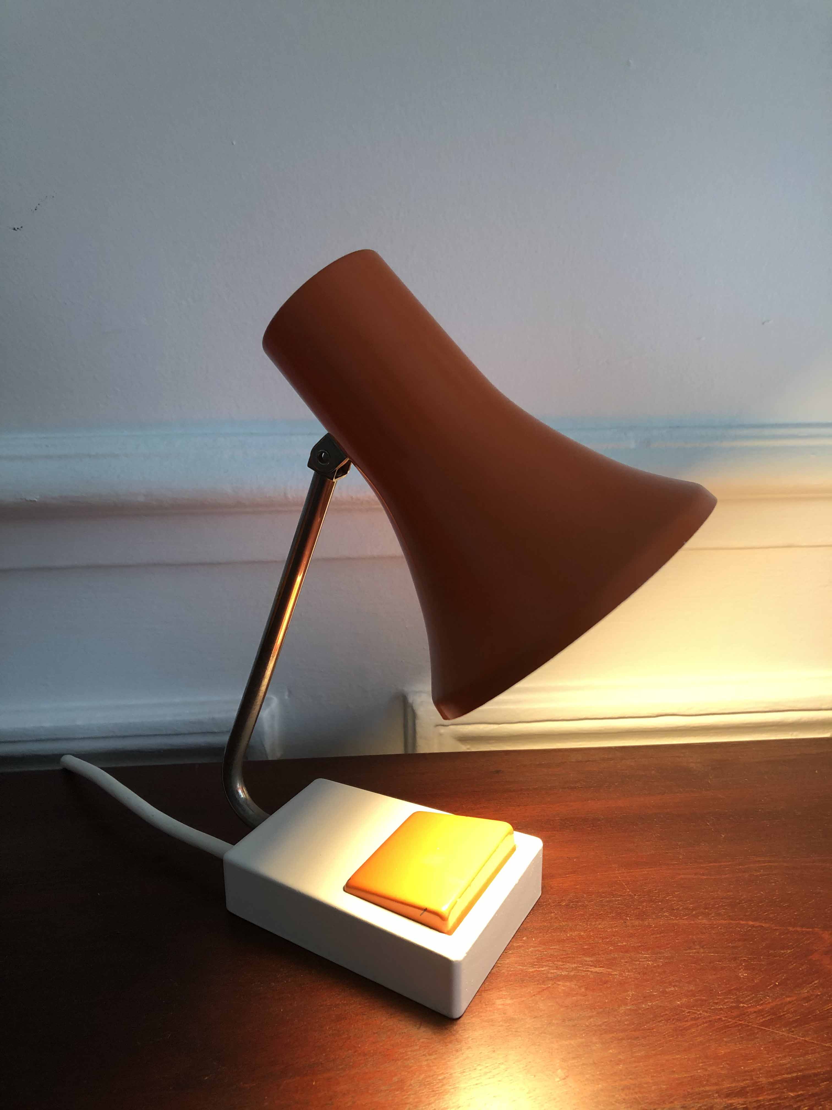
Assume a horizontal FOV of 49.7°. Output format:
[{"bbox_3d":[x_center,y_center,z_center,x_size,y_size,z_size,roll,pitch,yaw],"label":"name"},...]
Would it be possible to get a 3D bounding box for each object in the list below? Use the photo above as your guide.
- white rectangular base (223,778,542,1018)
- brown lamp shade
[{"bbox_3d":[-0.015,0.144,0.400,0.119,0.030,0.084,10,20,27],"label":"white rectangular base"},{"bbox_3d":[0.011,-0.038,0.331,0.128,0.147,0.128,-40,-1,33],"label":"brown lamp shade"}]

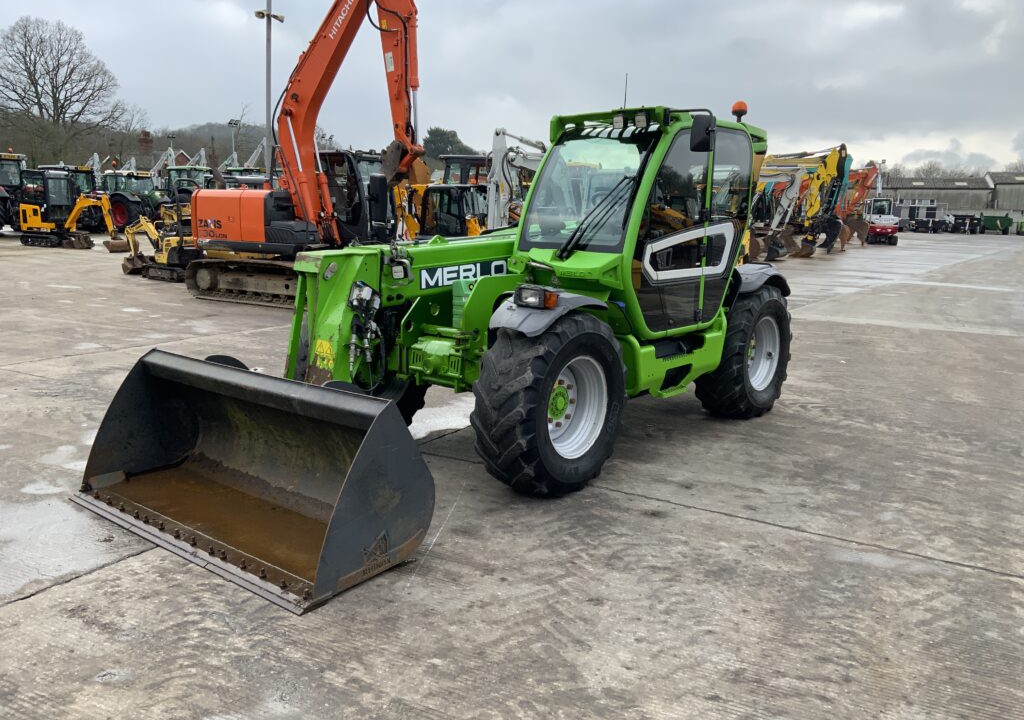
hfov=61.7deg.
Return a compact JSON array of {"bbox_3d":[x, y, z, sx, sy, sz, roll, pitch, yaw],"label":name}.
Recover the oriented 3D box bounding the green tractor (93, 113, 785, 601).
[{"bbox_3d":[0.035,-0.686,6.532,2.340,2.730,5.830,9,13,39],"label":"green tractor"}]

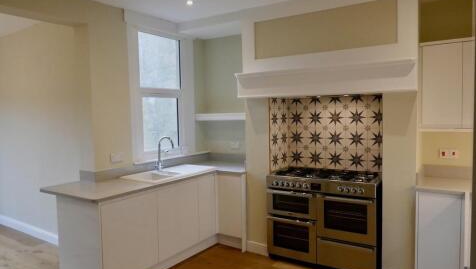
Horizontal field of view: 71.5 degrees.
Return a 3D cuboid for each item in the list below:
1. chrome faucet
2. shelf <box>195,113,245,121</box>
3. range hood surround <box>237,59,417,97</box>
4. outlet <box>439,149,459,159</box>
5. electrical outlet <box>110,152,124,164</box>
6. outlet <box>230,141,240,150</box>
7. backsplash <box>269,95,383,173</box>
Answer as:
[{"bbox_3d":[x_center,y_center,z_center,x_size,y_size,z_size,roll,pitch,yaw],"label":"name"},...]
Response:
[{"bbox_3d":[-0.807,0.218,3.700,0.242,0.381,0.111,1,3,32],"label":"chrome faucet"},{"bbox_3d":[-0.089,-0.224,4.253,0.957,0.079,0.267,1,3,32],"label":"shelf"},{"bbox_3d":[0.717,-0.489,3.056,1.658,0.255,0.179,1,3,32],"label":"range hood surround"},{"bbox_3d":[1.989,0.185,3.111,0.147,0.087,0.012,1,3,32],"label":"outlet"},{"bbox_3d":[-1.215,0.235,3.355,0.012,0.087,0.151,1,3,32],"label":"electrical outlet"},{"bbox_3d":[-0.037,0.140,4.385,0.141,0.087,0.012,1,3,32],"label":"outlet"},{"bbox_3d":[0.921,-0.003,3.352,1.078,0.810,0.490,1,3,32],"label":"backsplash"}]

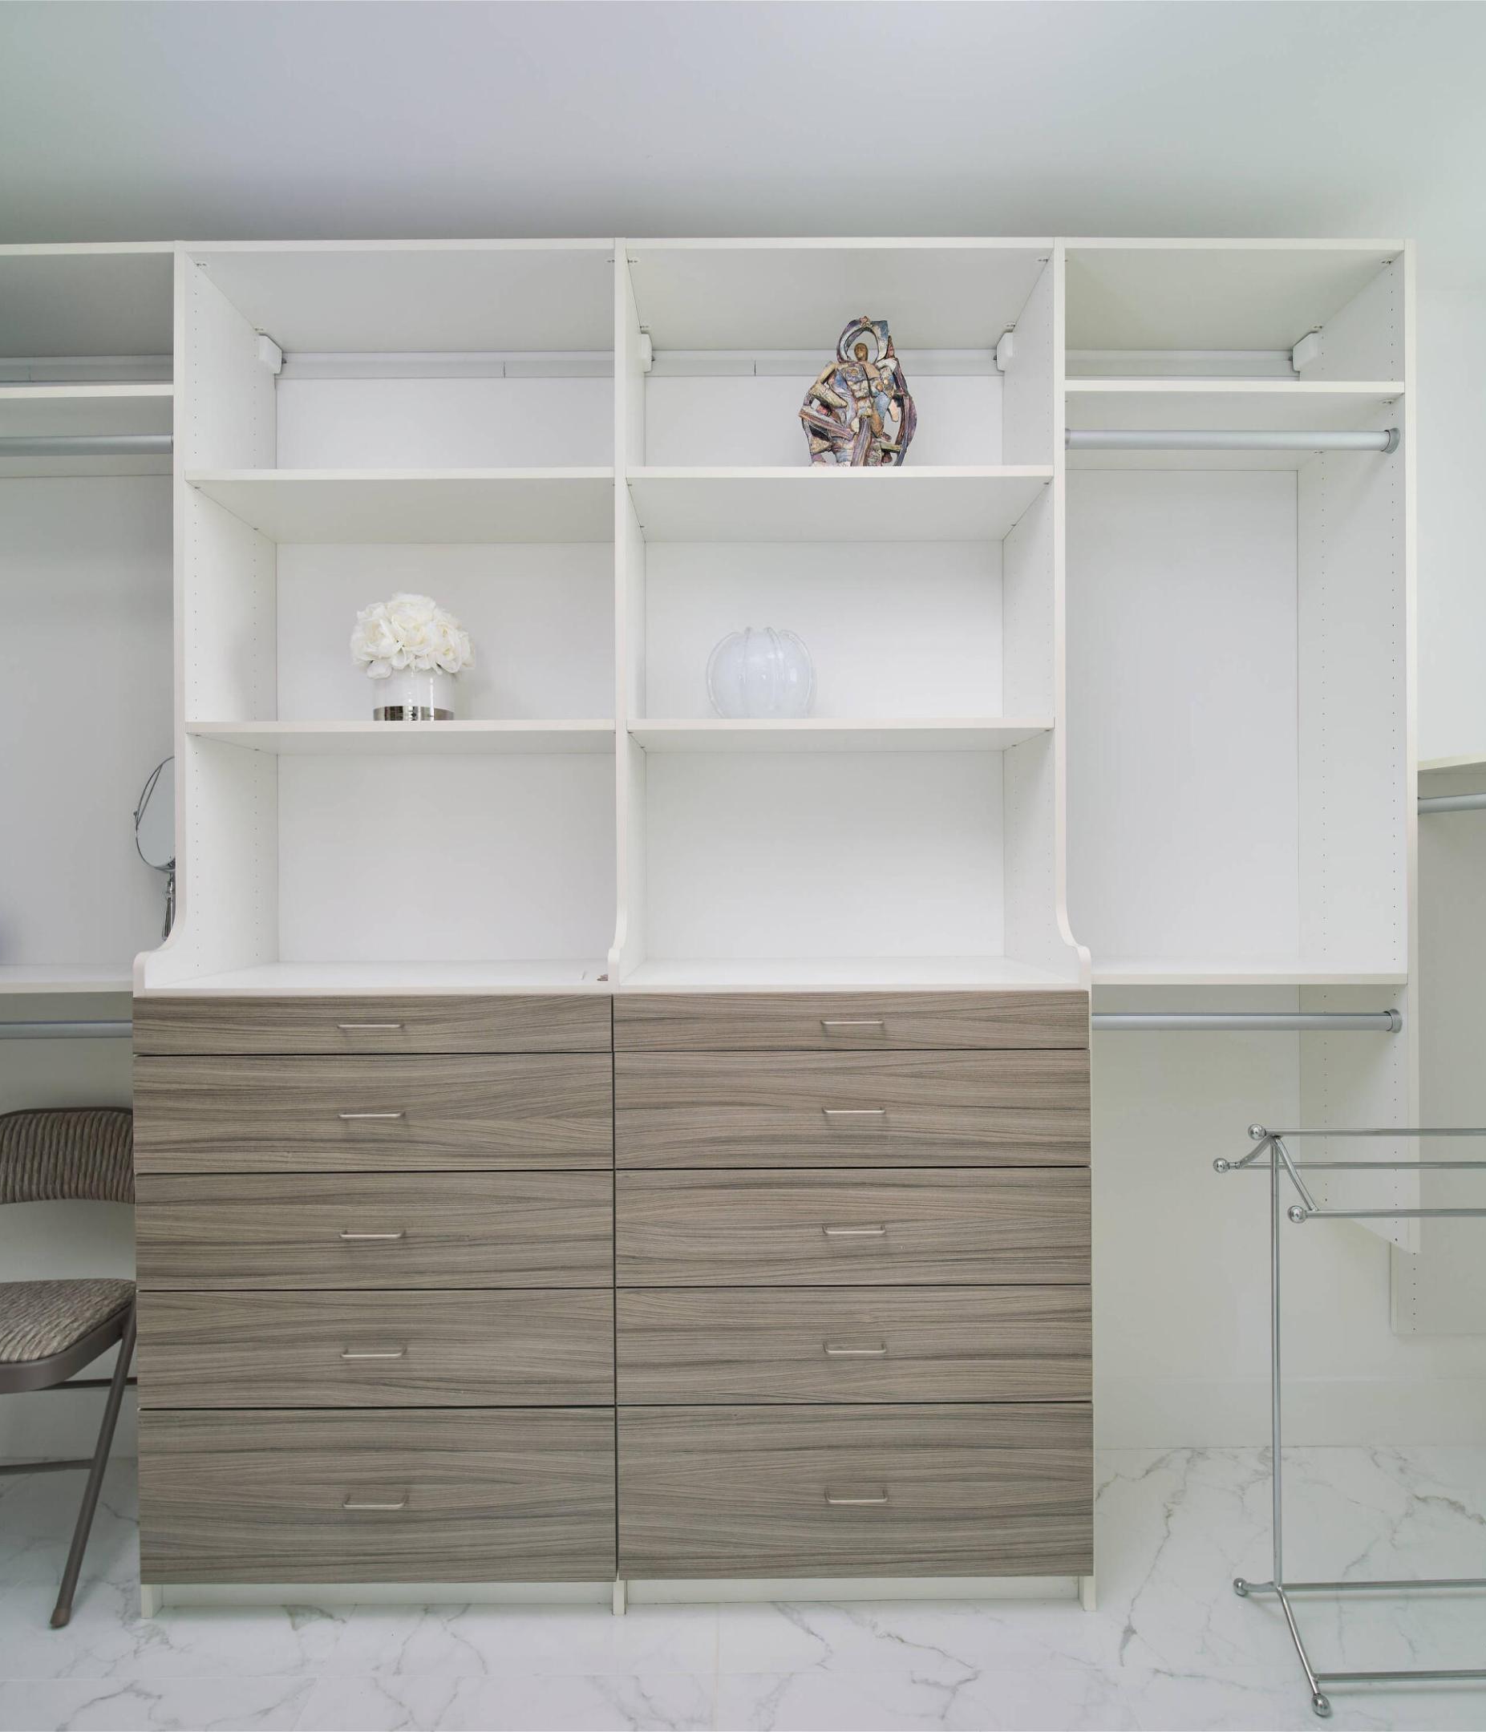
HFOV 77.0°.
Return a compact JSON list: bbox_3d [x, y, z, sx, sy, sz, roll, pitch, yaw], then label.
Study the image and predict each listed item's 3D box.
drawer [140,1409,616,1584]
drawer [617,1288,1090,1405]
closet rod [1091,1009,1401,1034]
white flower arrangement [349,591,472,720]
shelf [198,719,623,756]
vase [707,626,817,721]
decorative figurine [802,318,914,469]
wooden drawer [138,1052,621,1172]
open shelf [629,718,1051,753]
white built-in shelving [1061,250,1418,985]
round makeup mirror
[{"bbox_3d":[-0.596,1.028,1.730,0.774,0.284,0.420,0,0,0],"label":"drawer"},{"bbox_3d":[0.182,0.783,1.731,0.773,0.188,0.420,0,0,0],"label":"drawer"},{"bbox_3d":[0.885,0.287,1.699,0.605,0.037,0.037,0,0,0],"label":"closet rod"},{"bbox_3d":[-0.647,-0.396,1.828,0.237,0.278,0.237,0,0,0],"label":"white flower arrangement"},{"bbox_3d":[-0.605,-0.248,1.825,0.762,0.020,0.330,0,0,0],"label":"shelf"},{"bbox_3d":[0.027,-0.364,1.825,0.209,0.205,0.209,0,0,0],"label":"vase"},{"bbox_3d":[0.217,-0.884,1.800,0.219,0.347,0.100,0,0,0],"label":"decorative figurine"},{"bbox_3d":[-0.600,0.404,1.729,0.774,0.188,0.420,0,0,0],"label":"wooden drawer"},{"bbox_3d":[0.174,-0.250,1.823,0.753,0.019,0.326,0,0,0],"label":"open shelf"},{"bbox_3d":[0.880,-0.448,1.824,0.616,1.329,0.326,0,0,0],"label":"white built-in shelving"},{"bbox_3d":[-1.126,-0.004,1.838,0.215,0.420,0.135,0,0,28],"label":"round makeup mirror"}]

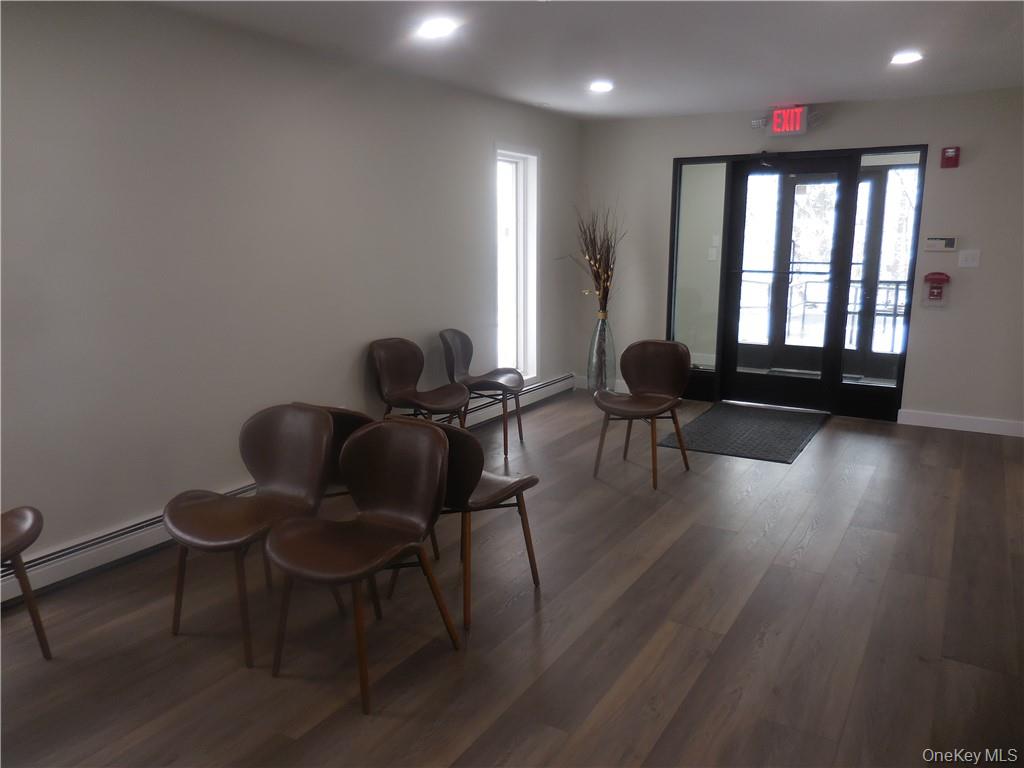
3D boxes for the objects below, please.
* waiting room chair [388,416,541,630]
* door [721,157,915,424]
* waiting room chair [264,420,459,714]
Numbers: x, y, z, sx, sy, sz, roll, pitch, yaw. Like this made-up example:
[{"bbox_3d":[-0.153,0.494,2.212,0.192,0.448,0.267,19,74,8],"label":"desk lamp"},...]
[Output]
[{"bbox_3d":[-0.194,0.474,3.027,0.520,0.810,0.575,9,14,36],"label":"waiting room chair"},{"bbox_3d":[2.450,-0.792,6.035,1.460,2.085,0.100,7,14,32],"label":"door"},{"bbox_3d":[-0.520,0.586,2.540,0.520,0.820,0.570,7,14,32],"label":"waiting room chair"}]

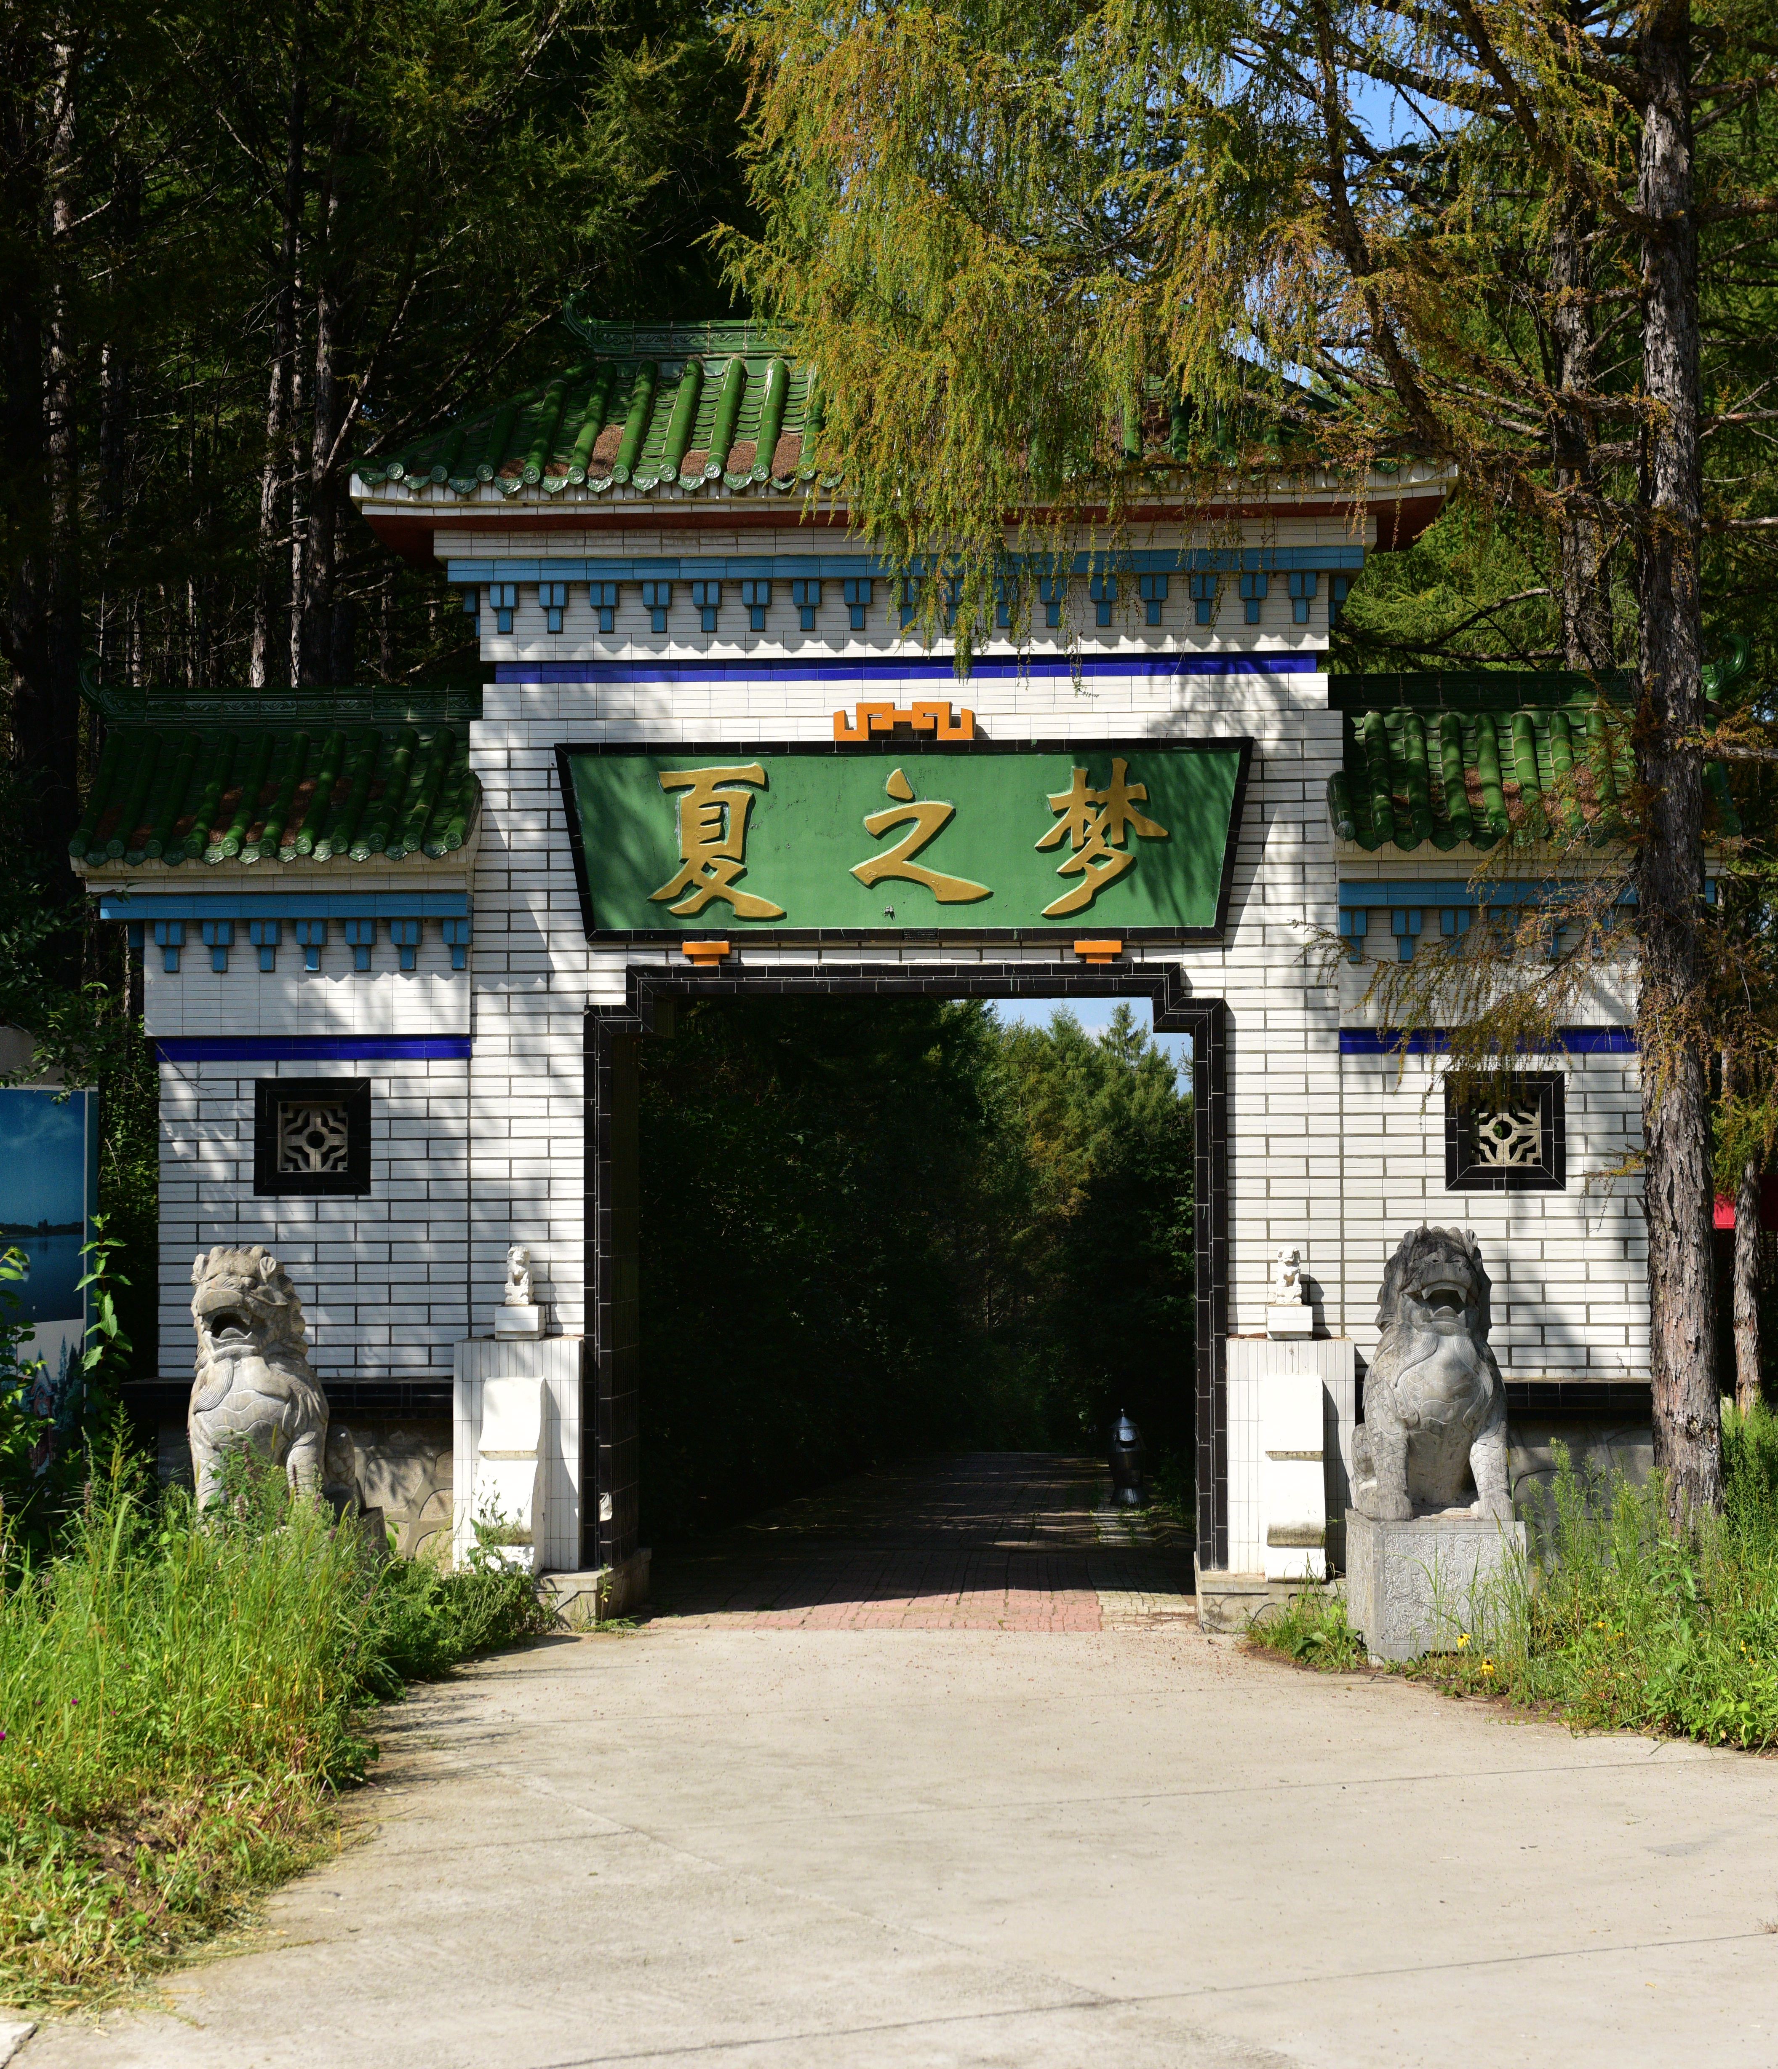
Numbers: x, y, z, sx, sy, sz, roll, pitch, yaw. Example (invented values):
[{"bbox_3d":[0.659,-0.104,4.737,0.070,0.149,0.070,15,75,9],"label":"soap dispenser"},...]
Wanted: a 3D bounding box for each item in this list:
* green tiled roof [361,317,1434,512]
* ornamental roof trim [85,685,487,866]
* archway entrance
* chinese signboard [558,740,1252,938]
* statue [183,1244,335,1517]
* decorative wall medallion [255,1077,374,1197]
[{"bbox_3d":[0.119,-3.186,18.187,5.504,1.216,2.050,0,-1,5],"label":"green tiled roof"},{"bbox_3d":[-3.114,-1.352,18.535,2.150,1.018,1.420,0,-1,5],"label":"ornamental roof trim"},{"bbox_3d":[0.120,1.317,18.218,3.356,3.312,1.000,0,-3,5],"label":"archway entrance"},{"bbox_3d":[0.082,-0.988,17.594,3.535,1.008,0.120,0,8,5],"label":"chinese signboard"},{"bbox_3d":[-2.958,1.681,16.600,0.670,1.340,0.780,0,-1,11],"label":"statue"},{"bbox_3d":[-3.011,0.545,18.157,0.634,0.617,0.140,0,-1,5],"label":"decorative wall medallion"}]

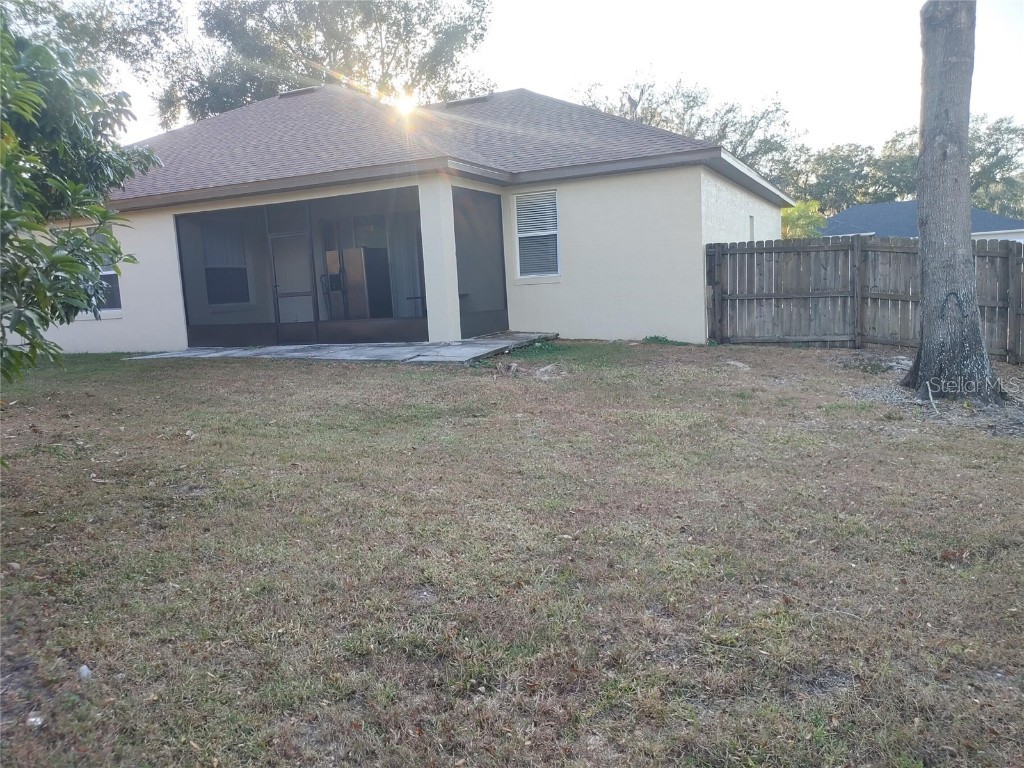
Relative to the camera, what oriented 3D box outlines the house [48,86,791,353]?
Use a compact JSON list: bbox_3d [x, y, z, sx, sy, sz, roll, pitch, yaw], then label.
[{"bbox_3d":[-3.872,-5.089,21.933,20.970,7.080,15.230,0,9,25],"label":"house"}]

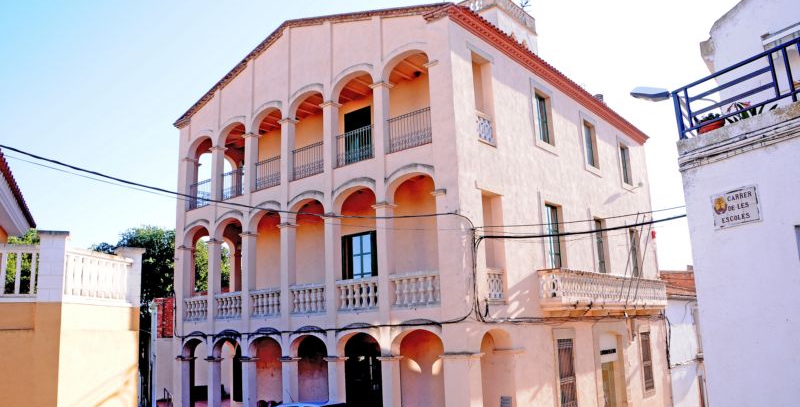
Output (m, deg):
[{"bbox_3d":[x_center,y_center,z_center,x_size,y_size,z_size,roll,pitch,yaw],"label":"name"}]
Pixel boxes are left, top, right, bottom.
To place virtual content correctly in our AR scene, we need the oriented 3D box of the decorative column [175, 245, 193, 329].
[{"bbox_3d":[-8.623,3.352,23.823,0.644,3.218,0.408,-12,-16,38],"label":"decorative column"}]

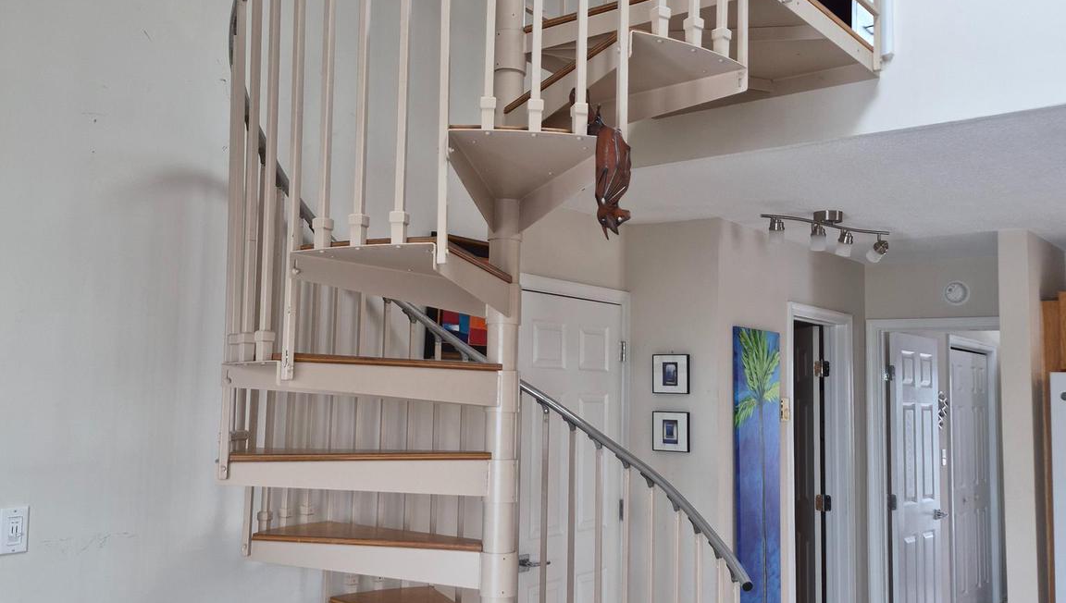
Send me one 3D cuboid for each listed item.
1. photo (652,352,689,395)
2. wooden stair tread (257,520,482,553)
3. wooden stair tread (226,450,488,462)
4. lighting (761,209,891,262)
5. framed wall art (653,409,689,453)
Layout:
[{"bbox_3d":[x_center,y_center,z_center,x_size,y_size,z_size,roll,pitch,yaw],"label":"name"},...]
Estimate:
[{"bbox_3d":[0.641,0.339,4.388,0.187,0.182,0.022,-4,-8,40],"label":"photo"},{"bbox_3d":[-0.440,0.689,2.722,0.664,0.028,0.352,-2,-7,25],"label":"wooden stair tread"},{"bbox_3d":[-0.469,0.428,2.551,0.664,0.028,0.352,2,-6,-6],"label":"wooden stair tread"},{"bbox_3d":[1.283,-0.287,4.106,0.752,0.190,0.130,4,-7,-27],"label":"lighting"},{"bbox_3d":[0.636,0.604,4.359,0.187,0.180,0.022,-4,-8,40],"label":"framed wall art"}]

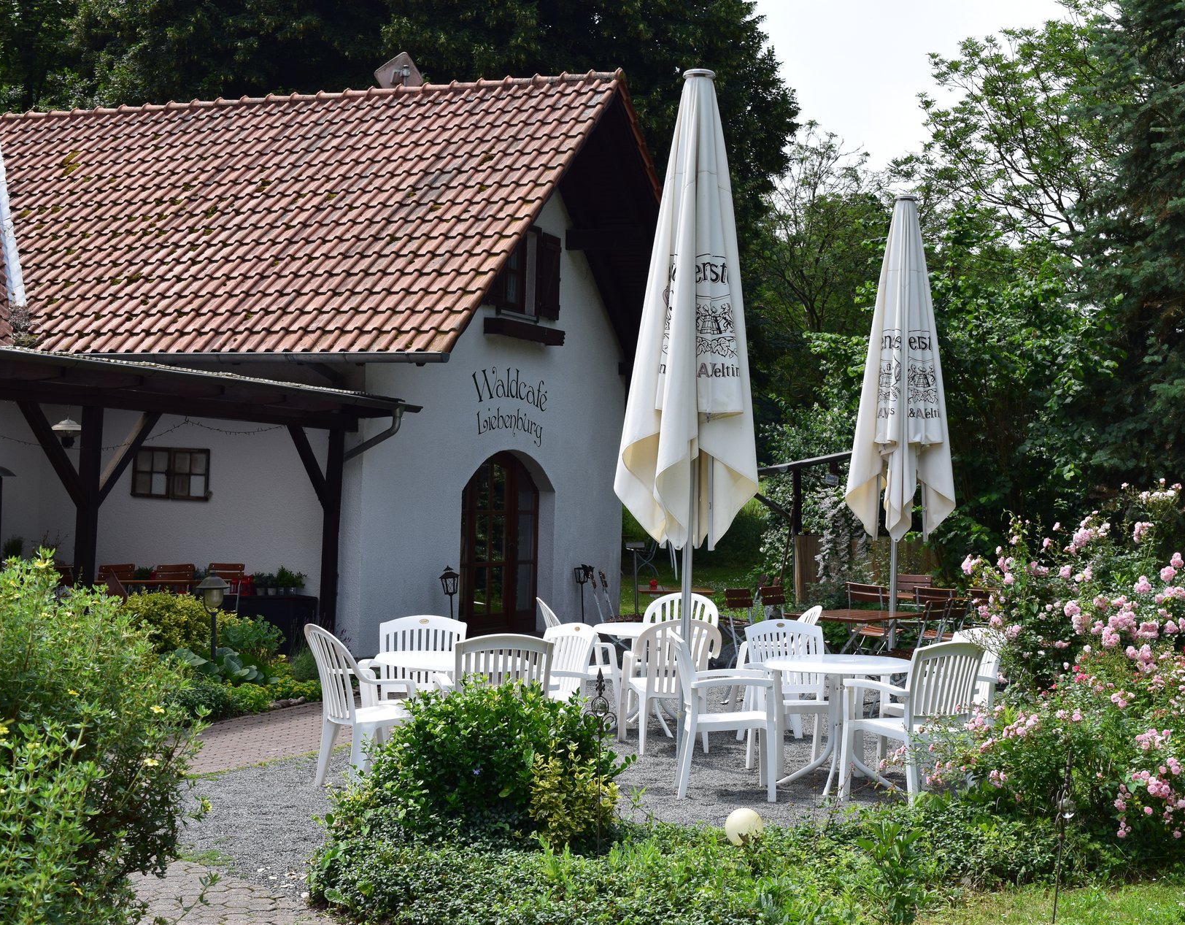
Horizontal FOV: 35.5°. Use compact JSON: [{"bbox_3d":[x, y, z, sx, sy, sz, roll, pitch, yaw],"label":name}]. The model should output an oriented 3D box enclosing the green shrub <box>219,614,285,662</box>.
[{"bbox_3d":[-2.912,1.551,15.800,0.550,0.520,0.500,2,-1,0],"label":"green shrub"}]

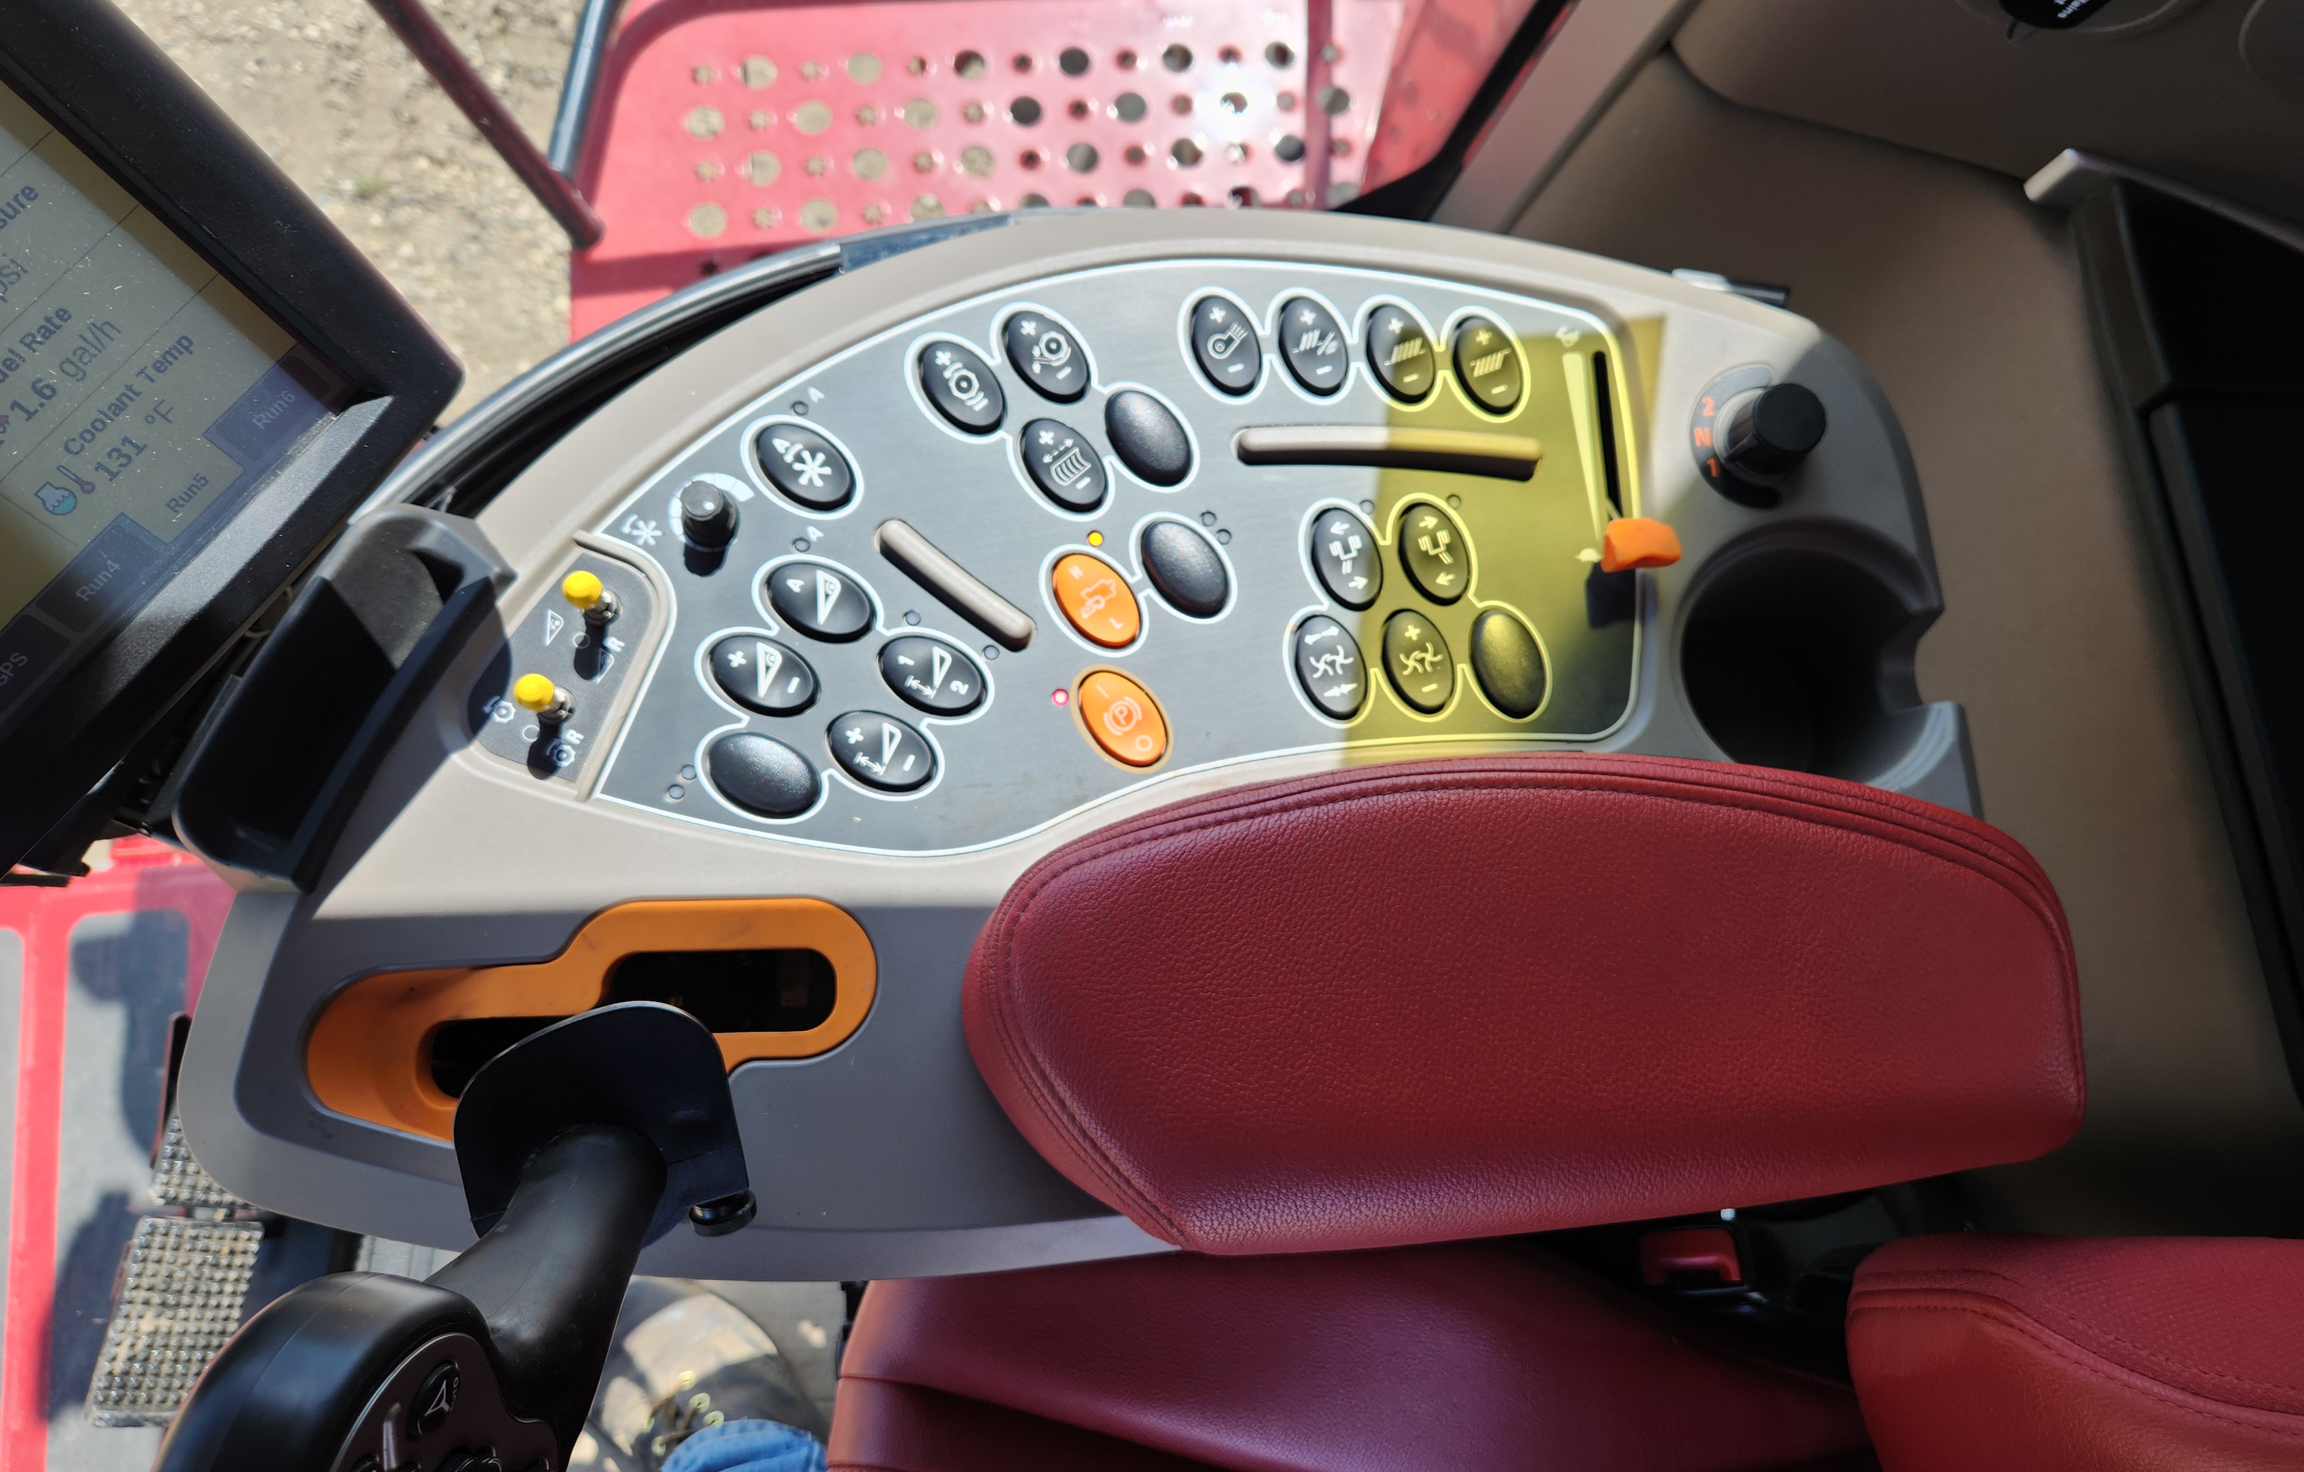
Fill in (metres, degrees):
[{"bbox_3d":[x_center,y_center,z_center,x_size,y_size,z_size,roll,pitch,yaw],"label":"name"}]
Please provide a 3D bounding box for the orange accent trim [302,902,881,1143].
[{"bbox_3d":[-0.167,0.086,0.468,0.162,0.020,0.073,1,79,-7],"label":"orange accent trim"}]

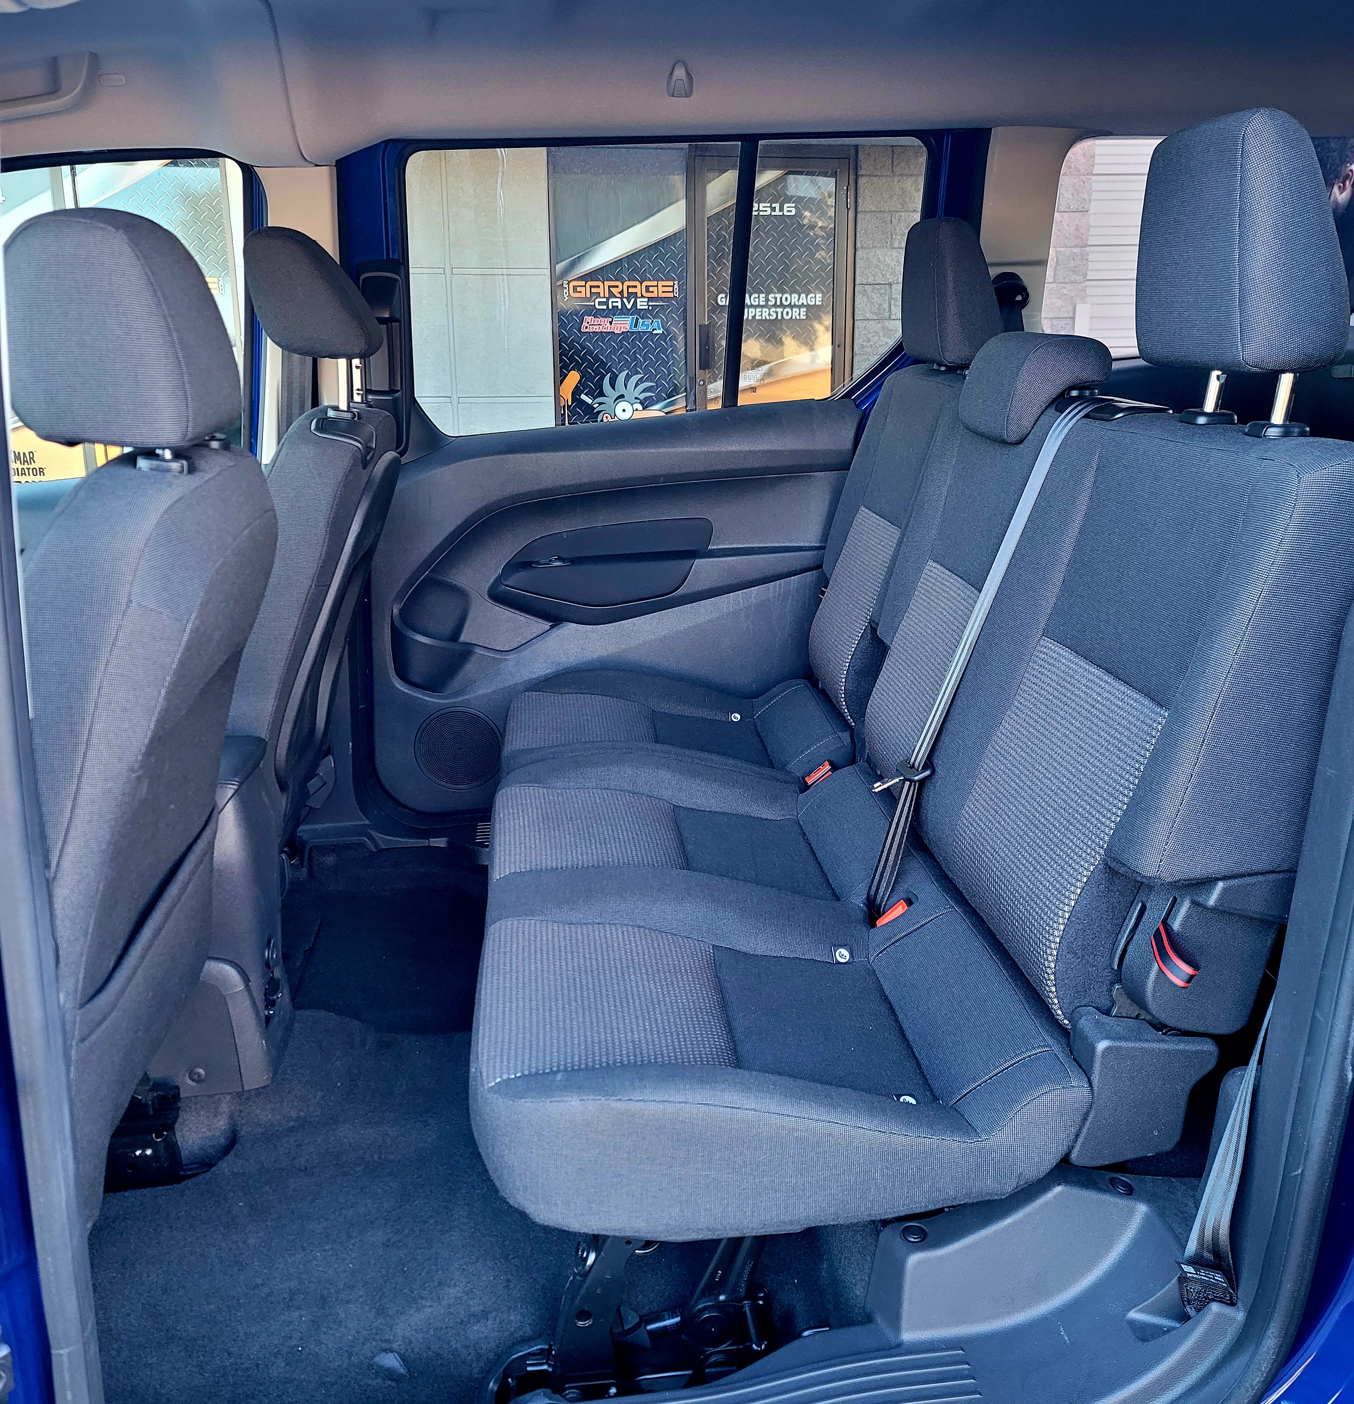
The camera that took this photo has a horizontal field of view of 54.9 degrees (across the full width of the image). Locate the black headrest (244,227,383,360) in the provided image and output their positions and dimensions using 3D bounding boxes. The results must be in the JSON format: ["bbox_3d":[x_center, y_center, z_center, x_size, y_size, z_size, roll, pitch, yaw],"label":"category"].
[{"bbox_3d":[-0.523,-0.592,1.892,0.165,0.180,0.260,-12,19,-2],"label":"black headrest"}]

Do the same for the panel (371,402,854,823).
[{"bbox_3d":[-0.117,-0.158,2.462,0.900,0.770,0.110,-2,18,-5],"label":"panel"}]

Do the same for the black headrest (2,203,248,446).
[{"bbox_3d":[-0.491,-0.333,1.165,0.165,0.200,0.260,-5,18,-4],"label":"black headrest"}]

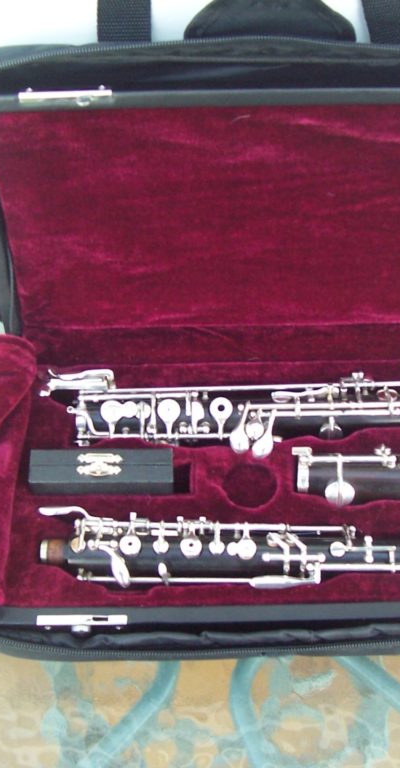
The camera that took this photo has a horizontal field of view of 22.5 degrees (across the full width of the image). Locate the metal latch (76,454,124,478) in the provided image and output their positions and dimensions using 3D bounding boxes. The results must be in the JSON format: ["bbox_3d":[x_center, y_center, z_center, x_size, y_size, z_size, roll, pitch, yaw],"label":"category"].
[{"bbox_3d":[-0.057,0.046,0.574,0.026,0.004,0.015,-1,58,0],"label":"metal latch"}]

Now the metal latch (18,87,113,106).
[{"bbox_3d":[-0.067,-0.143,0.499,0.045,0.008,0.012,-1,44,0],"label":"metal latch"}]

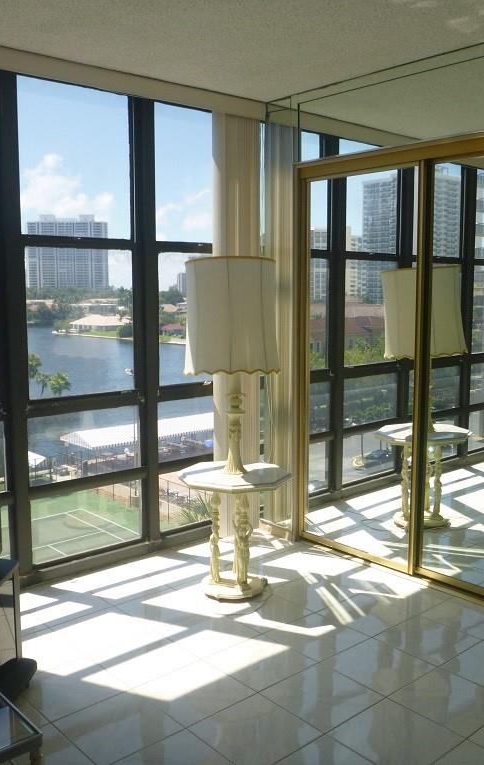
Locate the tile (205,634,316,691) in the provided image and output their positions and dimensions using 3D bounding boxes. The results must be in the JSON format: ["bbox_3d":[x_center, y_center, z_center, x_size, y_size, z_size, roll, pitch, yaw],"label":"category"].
[{"bbox_3d":[0.074,1.100,2.888,0.319,0.010,0.319,-7,10,-41],"label":"tile"}]

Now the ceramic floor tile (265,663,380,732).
[{"bbox_3d":[0.283,1.122,2.633,0.322,0.010,0.322,-6,9,-41],"label":"ceramic floor tile"}]

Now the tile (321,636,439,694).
[{"bbox_3d":[0.529,1.103,2.861,0.319,0.010,0.319,-7,10,-41],"label":"tile"}]

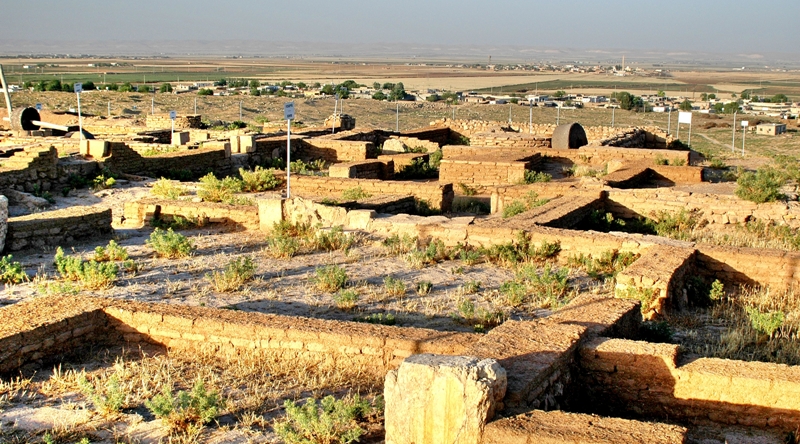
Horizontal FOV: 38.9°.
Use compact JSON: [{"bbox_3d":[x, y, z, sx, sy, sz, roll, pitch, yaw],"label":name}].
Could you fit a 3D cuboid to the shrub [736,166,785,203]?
[{"bbox_3d":[7.674,-0.790,23.981,1.029,0.718,0.926,3,9,18],"label":"shrub"}]

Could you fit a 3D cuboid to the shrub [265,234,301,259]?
[{"bbox_3d":[-1.936,0.393,18.945,0.548,0.355,0.493,0,8,0],"label":"shrub"}]

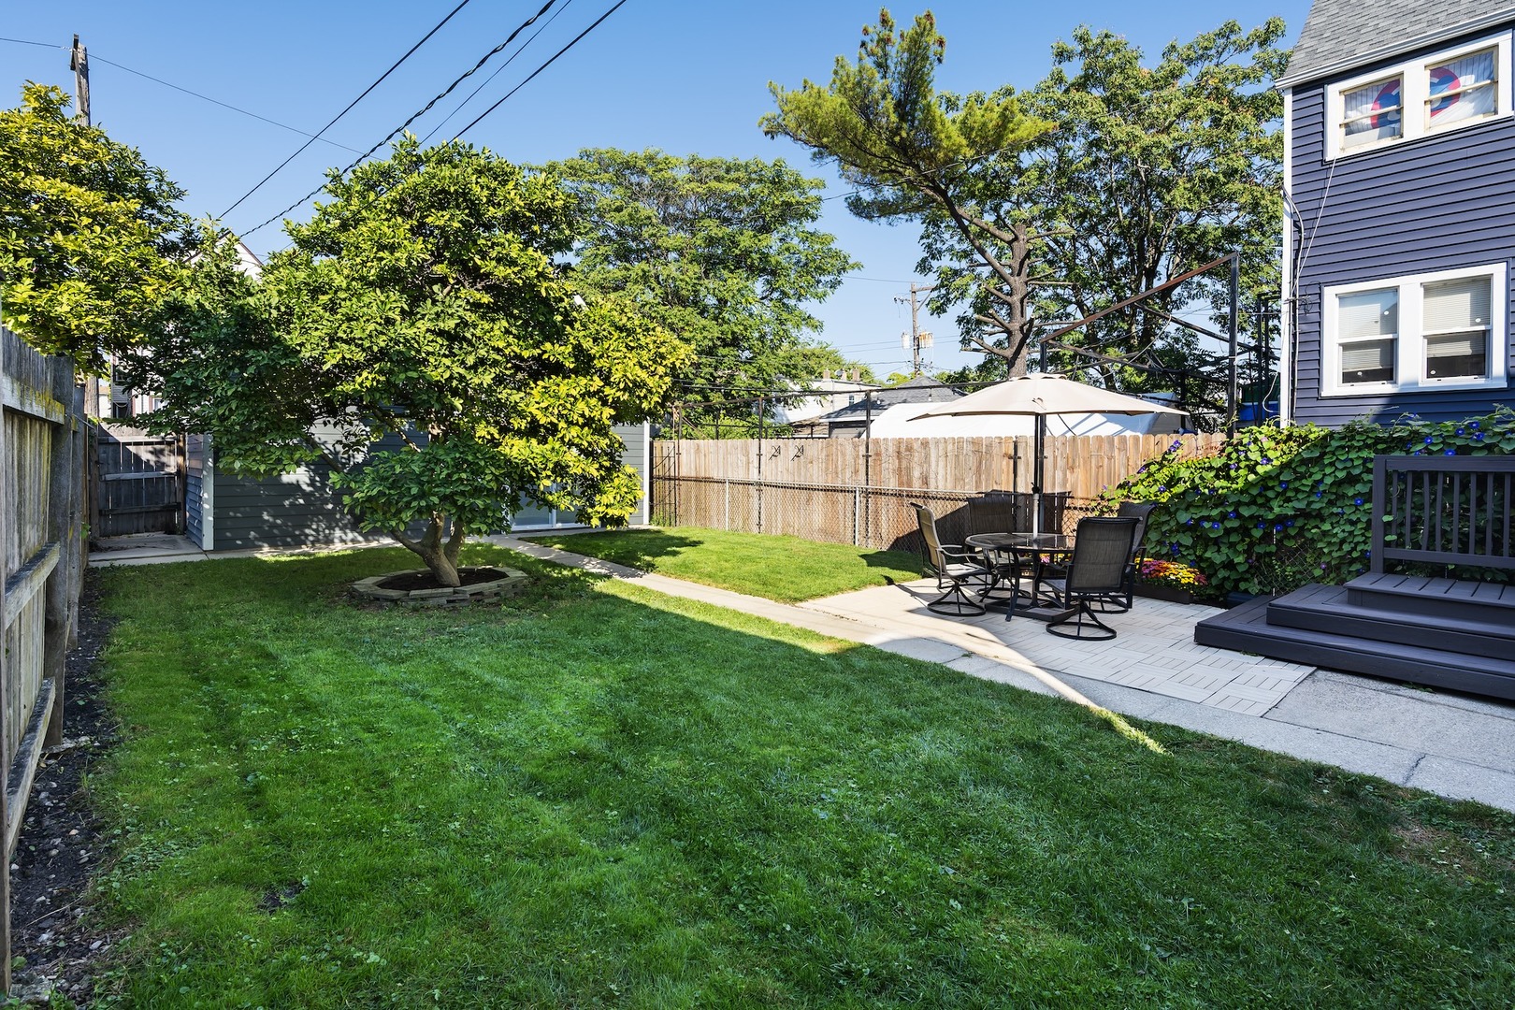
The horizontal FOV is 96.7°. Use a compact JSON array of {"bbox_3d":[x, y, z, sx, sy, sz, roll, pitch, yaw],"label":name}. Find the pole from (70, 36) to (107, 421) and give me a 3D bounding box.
[{"bbox_3d":[-15.100,-5.000,15.200,0.350,10.800,0.350,3,4,45],"label":"pole"}]

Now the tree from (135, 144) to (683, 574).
[{"bbox_3d":[-3.550,-1.550,7.700,5.400,5.100,5.200,0,3,0],"label":"tree"}]

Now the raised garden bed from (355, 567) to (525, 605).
[{"bbox_3d":[-3.580,0.910,7.750,1.750,0.170,1.800,0,3,0],"label":"raised garden bed"}]

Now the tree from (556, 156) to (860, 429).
[{"bbox_3d":[-1.600,-4.800,19.500,9.200,10.300,8.500,0,3,0],"label":"tree"}]

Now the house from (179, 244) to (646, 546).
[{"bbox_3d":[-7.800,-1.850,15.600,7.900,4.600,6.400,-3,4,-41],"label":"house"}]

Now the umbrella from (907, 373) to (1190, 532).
[{"bbox_3d":[2.900,-0.160,6.950,2.650,2.400,2.650,0,3,0],"label":"umbrella"}]

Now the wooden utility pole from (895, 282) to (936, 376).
[{"bbox_3d":[8.400,-6.400,35.500,2.000,10.800,0.700,1,3,13],"label":"wooden utility pole"}]

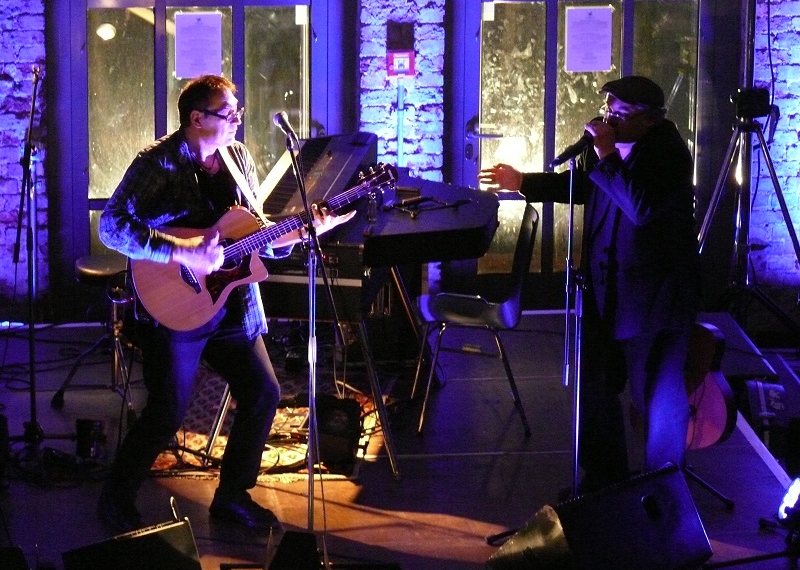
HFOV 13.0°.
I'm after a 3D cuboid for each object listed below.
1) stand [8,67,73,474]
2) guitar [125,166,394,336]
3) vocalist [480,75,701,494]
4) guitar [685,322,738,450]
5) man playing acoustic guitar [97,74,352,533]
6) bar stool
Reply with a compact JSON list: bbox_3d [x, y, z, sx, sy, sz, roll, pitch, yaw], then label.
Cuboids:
[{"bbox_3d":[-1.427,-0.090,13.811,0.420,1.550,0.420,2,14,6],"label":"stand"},{"bbox_3d":[-0.483,-0.185,12.620,1.040,0.410,0.120,-26,15,-13],"label":"guitar"},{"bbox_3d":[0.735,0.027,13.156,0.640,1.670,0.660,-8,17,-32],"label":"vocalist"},{"bbox_3d":[1.097,0.120,13.400,0.390,1.020,0.100,6,6,21],"label":"guitar"},{"bbox_3d":[-0.633,0.075,12.820,0.780,1.720,0.640,-9,17,-34],"label":"man playing acoustic guitar"},{"bbox_3d":[-1.198,0.186,14.735,0.480,0.570,0.480,0,14,0],"label":"bar stool"}]

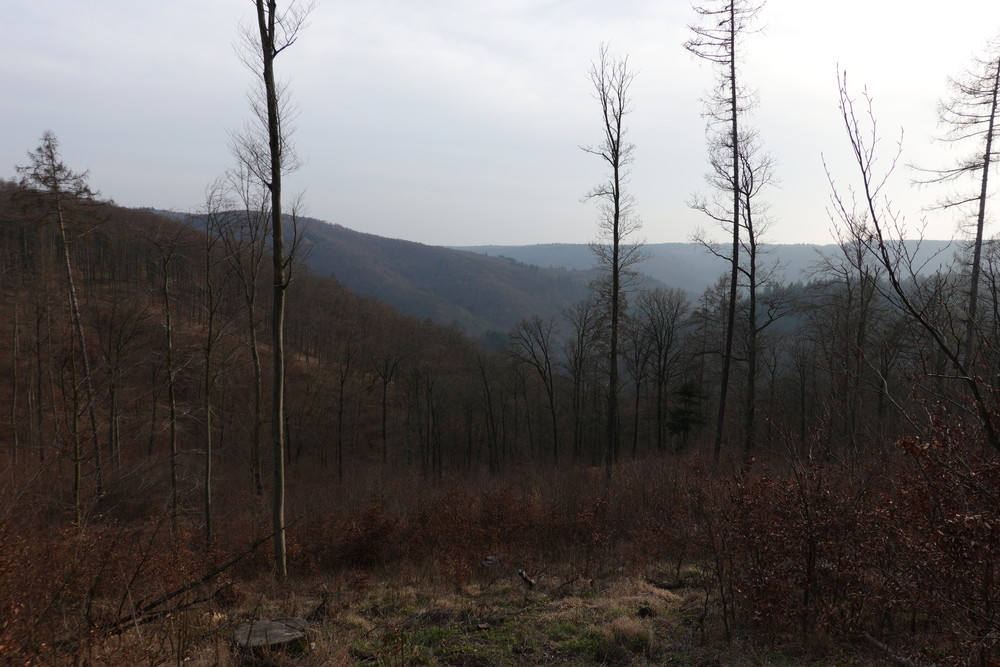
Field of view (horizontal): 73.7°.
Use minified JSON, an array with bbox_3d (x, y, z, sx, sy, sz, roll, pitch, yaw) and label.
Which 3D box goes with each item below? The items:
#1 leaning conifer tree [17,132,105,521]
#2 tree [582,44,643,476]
[{"bbox_3d":[-21.313,-0.287,33.233,4.200,18.800,3.900,0,7,0],"label":"leaning conifer tree"},{"bbox_3d":[5.963,-3.398,36.867,3.400,24.040,3.300,0,7,0],"label":"tree"}]

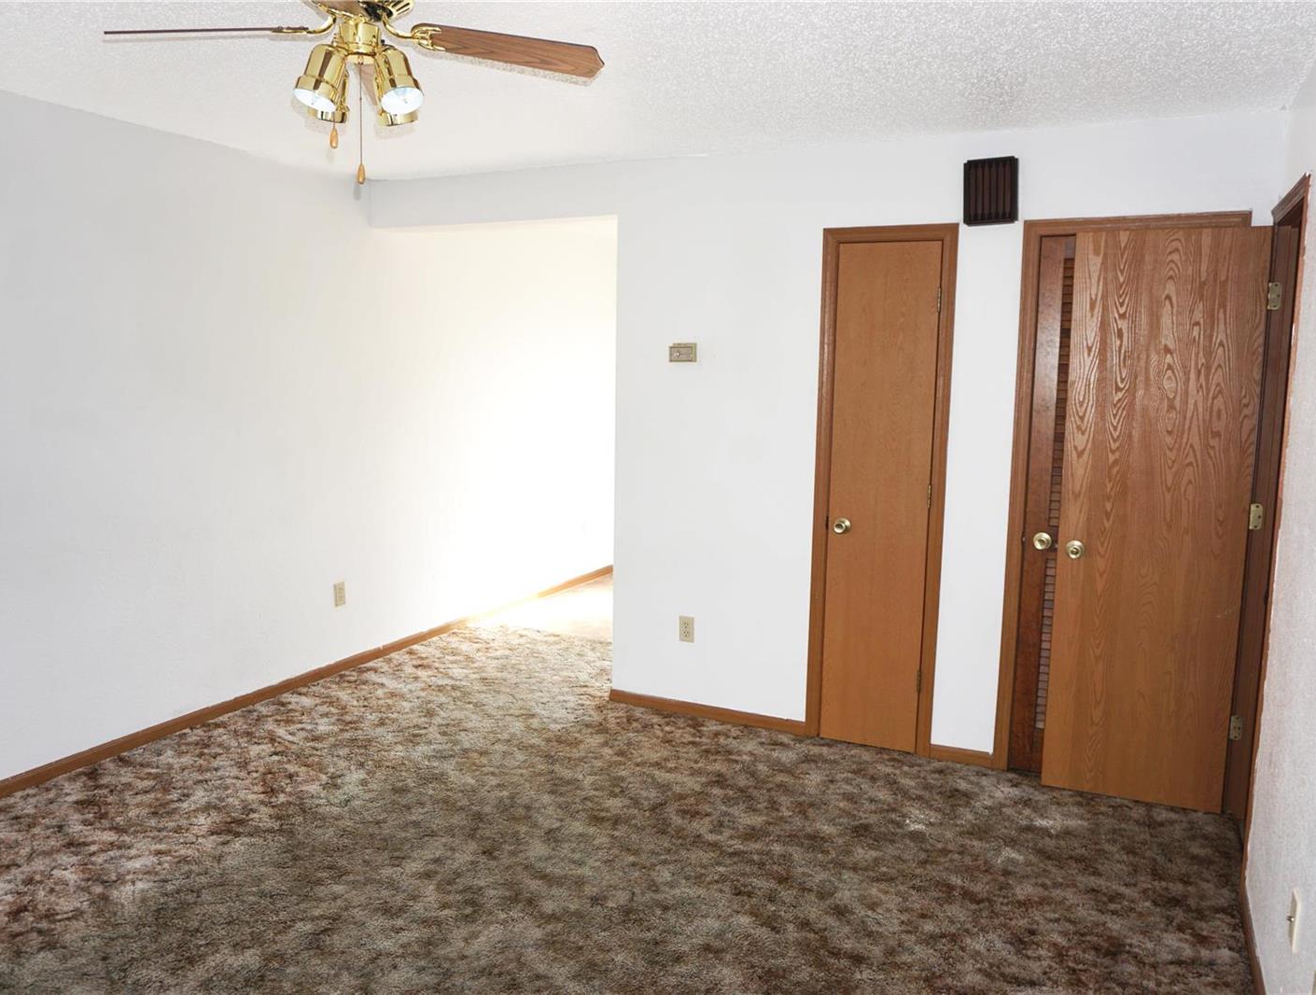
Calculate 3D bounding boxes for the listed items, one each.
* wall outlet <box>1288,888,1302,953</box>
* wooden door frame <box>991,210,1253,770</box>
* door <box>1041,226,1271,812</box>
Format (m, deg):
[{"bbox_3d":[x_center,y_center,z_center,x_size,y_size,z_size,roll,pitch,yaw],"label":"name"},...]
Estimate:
[{"bbox_3d":[1.329,0.882,2.074,0.008,0.115,0.072,4,8,26],"label":"wall outlet"},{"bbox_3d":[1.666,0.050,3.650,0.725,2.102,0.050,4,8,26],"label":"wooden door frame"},{"bbox_3d":[1.748,0.088,3.530,0.603,2.038,0.037,4,8,21],"label":"door"}]

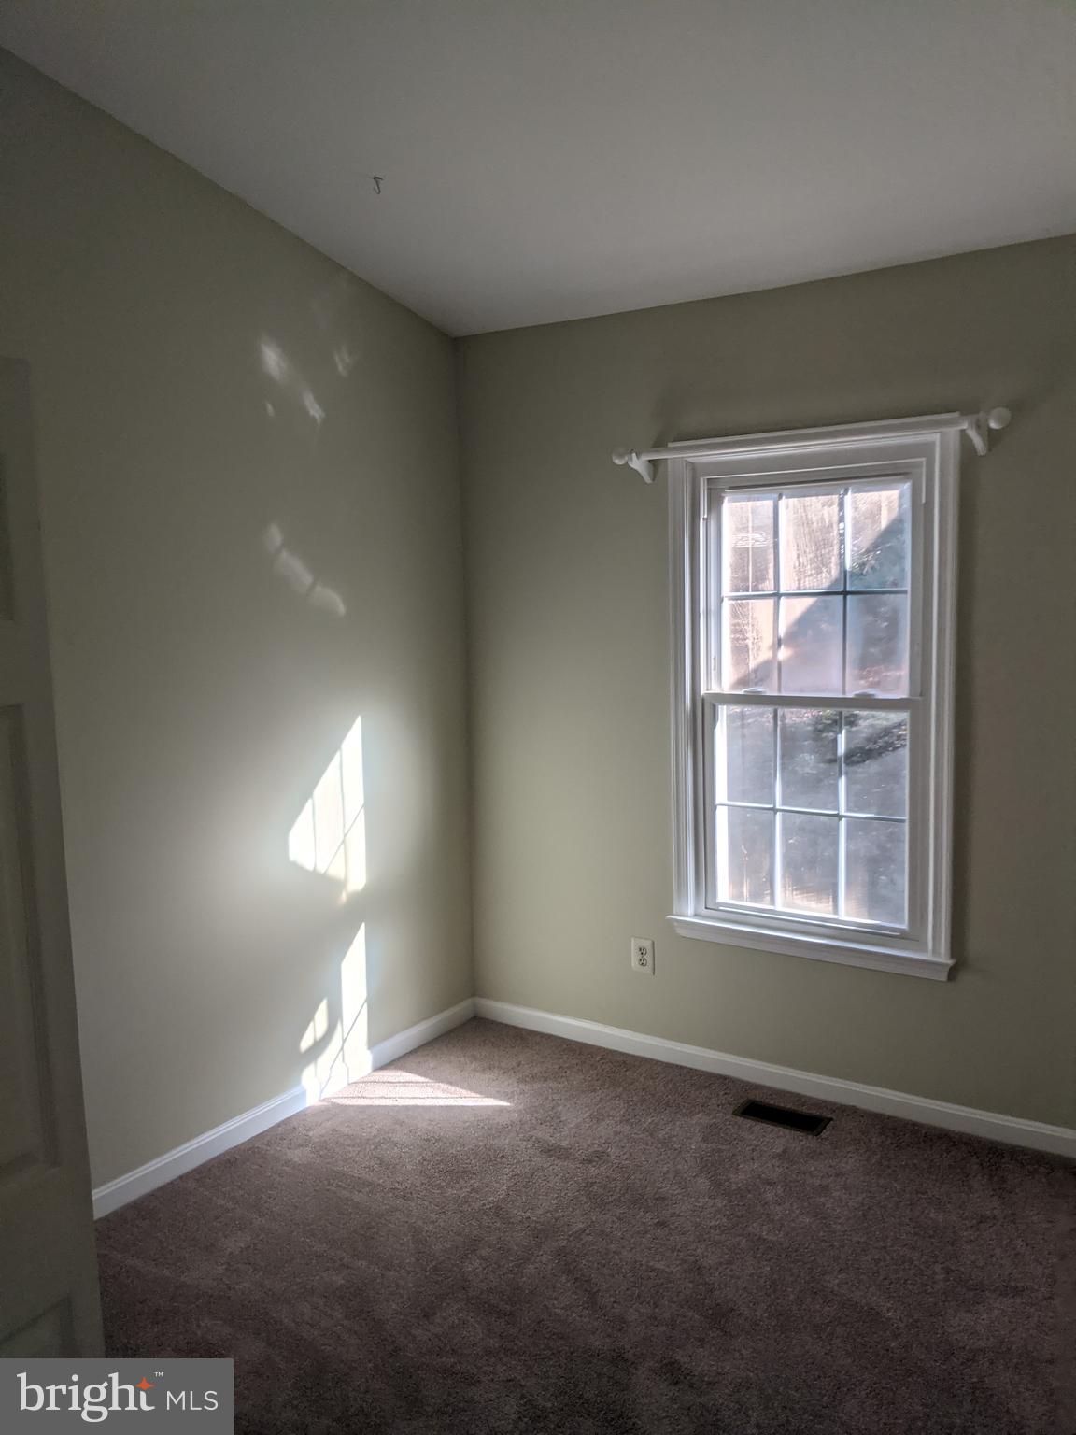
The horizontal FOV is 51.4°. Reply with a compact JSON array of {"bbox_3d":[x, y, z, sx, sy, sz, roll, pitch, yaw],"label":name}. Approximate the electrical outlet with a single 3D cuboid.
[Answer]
[{"bbox_3d":[0.365,0.833,3.907,0.083,0.121,0.008,3,7,33],"label":"electrical outlet"}]

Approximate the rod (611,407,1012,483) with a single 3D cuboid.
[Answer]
[{"bbox_3d":[0.771,-0.803,3.362,1.228,0.112,0.138,3,7,33],"label":"rod"}]

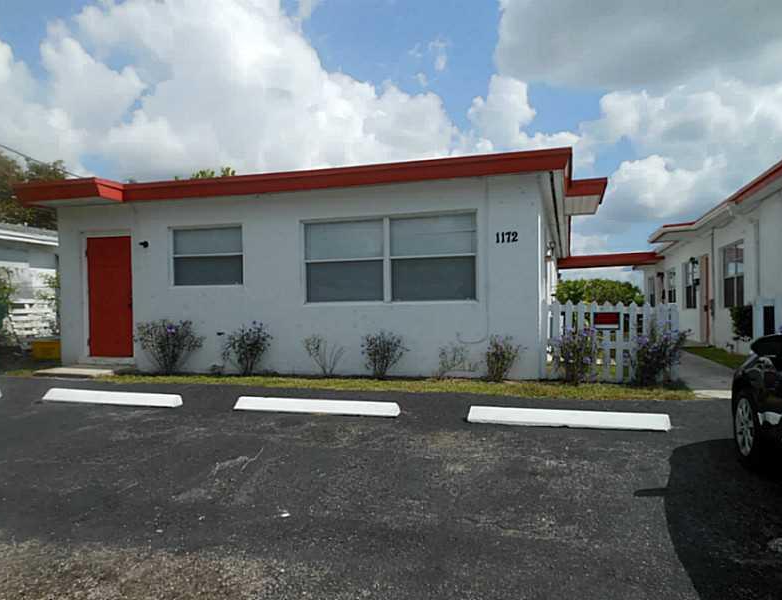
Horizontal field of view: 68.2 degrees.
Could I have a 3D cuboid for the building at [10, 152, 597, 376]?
[{"bbox_3d":[-0.014,-0.356,14.027,9.480,3.100,12.000,-1,-1,17],"label":"building"}]

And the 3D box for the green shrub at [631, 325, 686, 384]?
[{"bbox_3d":[3.321,0.667,7.200,0.680,0.770,0.640,-1,-1,17],"label":"green shrub"}]

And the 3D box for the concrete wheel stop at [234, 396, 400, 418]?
[{"bbox_3d":[-0.801,1.130,6.130,1.830,0.120,0.160,-1,-1,15],"label":"concrete wheel stop"}]

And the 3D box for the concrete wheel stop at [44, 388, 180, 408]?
[{"bbox_3d":[-3.308,1.159,6.850,1.830,0.120,0.160,-1,-1,15],"label":"concrete wheel stop"}]

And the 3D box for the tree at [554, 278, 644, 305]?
[{"bbox_3d":[7.786,0.208,22.000,4.000,2.050,2.600,-1,-1,17],"label":"tree"}]

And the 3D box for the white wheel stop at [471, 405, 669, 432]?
[{"bbox_3d":[1.678,1.136,5.540,1.830,0.120,0.160,-1,-1,15],"label":"white wheel stop"}]

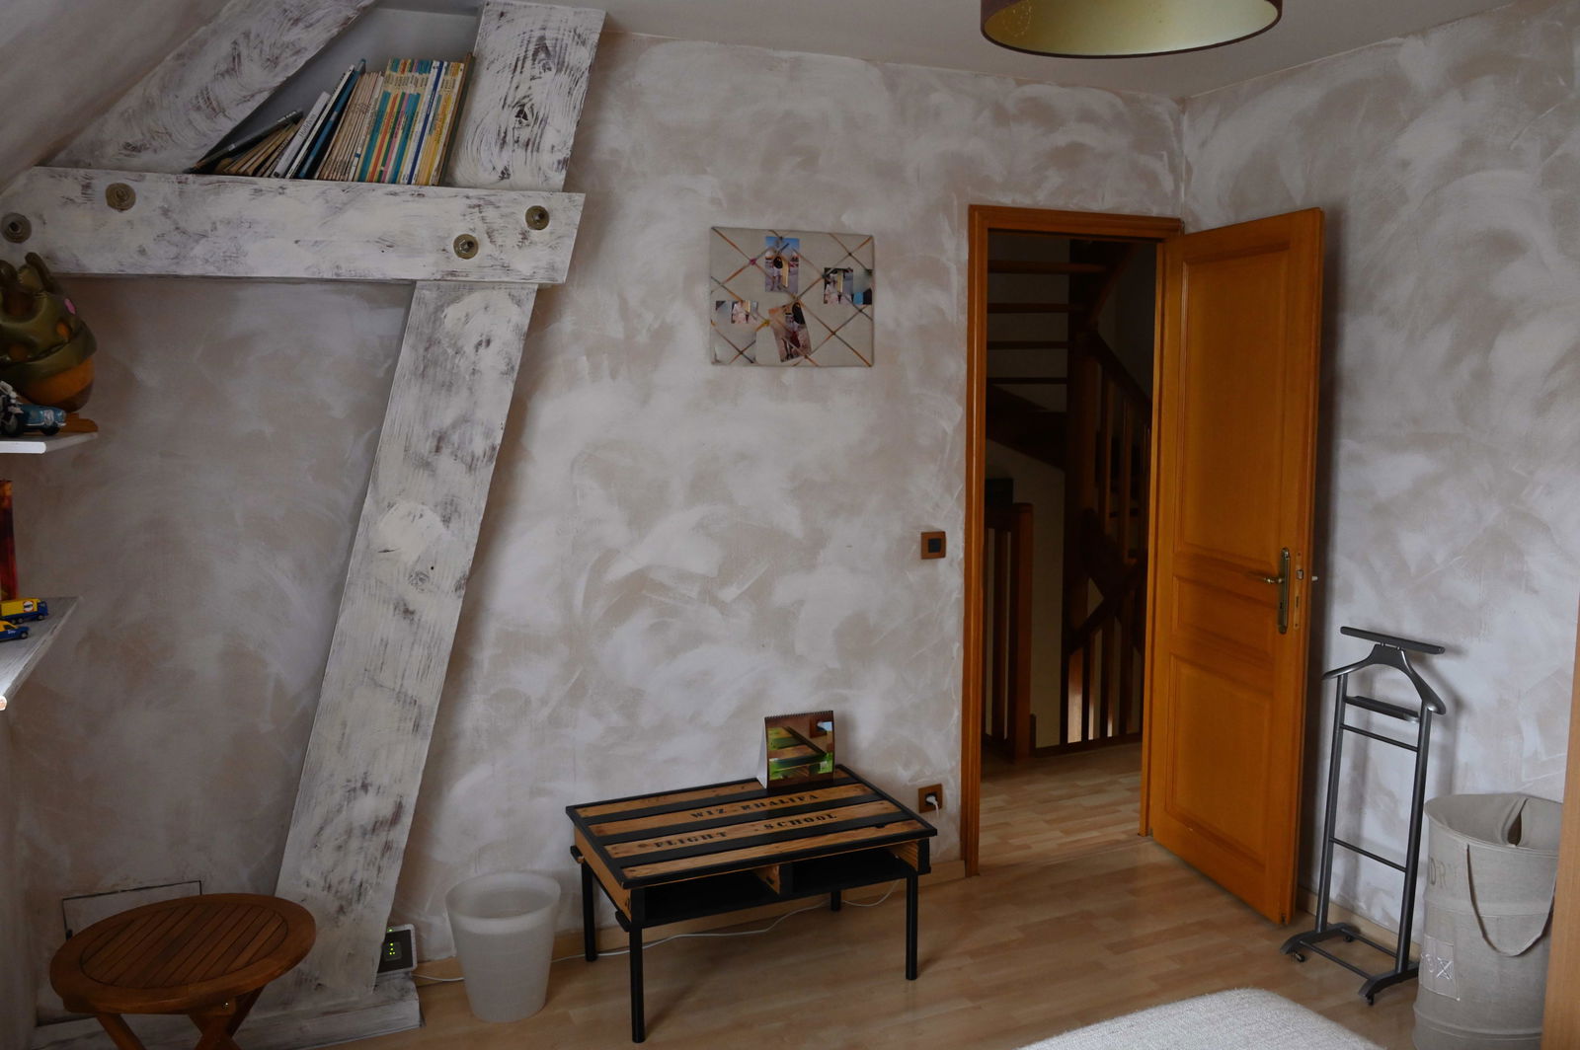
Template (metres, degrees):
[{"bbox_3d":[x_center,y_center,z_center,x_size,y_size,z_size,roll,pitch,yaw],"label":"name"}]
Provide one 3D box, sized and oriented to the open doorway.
[{"bbox_3d":[0.907,0.062,4.019,0.827,2.117,0.111,-3,7,-25],"label":"open doorway"}]

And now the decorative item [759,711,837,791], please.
[{"bbox_3d":[0.013,0.652,3.600,0.205,0.195,0.115,-2,7,-21],"label":"decorative item"}]

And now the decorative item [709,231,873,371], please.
[{"bbox_3d":[0.015,-0.639,3.474,0.511,0.381,0.022,-3,7,-25],"label":"decorative item"}]

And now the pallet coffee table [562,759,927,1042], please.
[{"bbox_3d":[-0.114,0.995,3.310,0.847,0.425,0.575,-3,7,-24],"label":"pallet coffee table"}]

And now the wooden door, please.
[{"bbox_3d":[1.360,0.115,3.812,0.040,2.035,0.710,-2,7,-17],"label":"wooden door"}]

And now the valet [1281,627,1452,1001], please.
[{"bbox_3d":[1.548,0.745,3.240,0.302,0.937,0.373,-3,7,-25],"label":"valet"}]

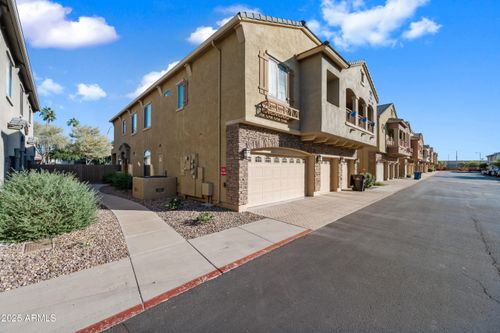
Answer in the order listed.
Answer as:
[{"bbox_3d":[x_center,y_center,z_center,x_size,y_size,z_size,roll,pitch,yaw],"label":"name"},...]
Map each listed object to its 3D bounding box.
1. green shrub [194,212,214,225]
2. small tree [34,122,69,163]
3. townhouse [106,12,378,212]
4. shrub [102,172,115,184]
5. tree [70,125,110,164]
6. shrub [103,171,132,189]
[{"bbox_3d":[-1.260,1.430,5.400,0.500,0.310,0.470,0,0,0],"label":"green shrub"},{"bbox_3d":[-26.600,-2.150,26.000,4.300,7.500,4.300,0,0,-45],"label":"small tree"},{"bbox_3d":[-2.400,-2.440,18.050,13.900,8.050,21.700,0,0,-45],"label":"townhouse"},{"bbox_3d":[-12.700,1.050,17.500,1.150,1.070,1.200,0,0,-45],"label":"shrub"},{"bbox_3d":[-21.300,-2.000,26.000,4.500,7.200,4.500,0,0,-45],"label":"tree"},{"bbox_3d":[-10.000,0.930,14.800,1.800,1.300,2.100,0,0,-45],"label":"shrub"}]

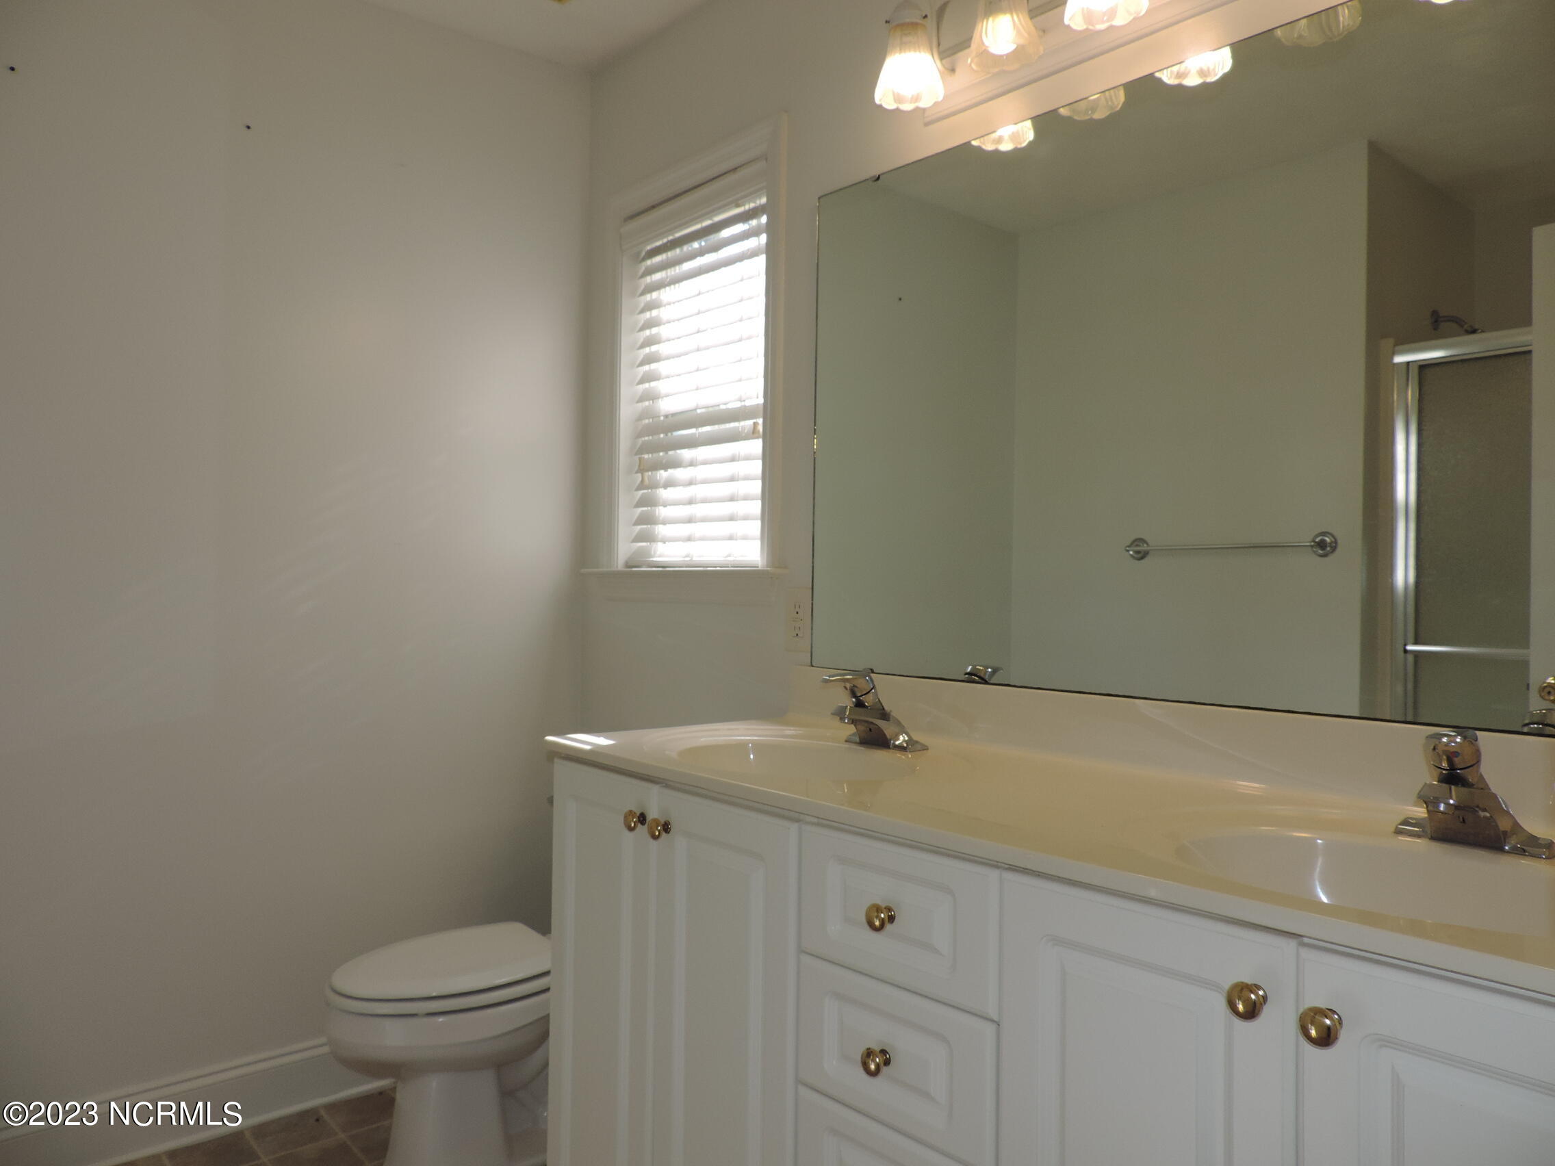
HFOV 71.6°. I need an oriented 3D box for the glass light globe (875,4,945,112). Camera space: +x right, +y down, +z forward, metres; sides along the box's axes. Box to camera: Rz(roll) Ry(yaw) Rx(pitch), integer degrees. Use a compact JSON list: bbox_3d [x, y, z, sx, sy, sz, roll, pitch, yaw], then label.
[{"bbox_3d":[0.219,-0.863,1.763,0.113,0.130,0.113,1,1,0],"label":"glass light globe"}]

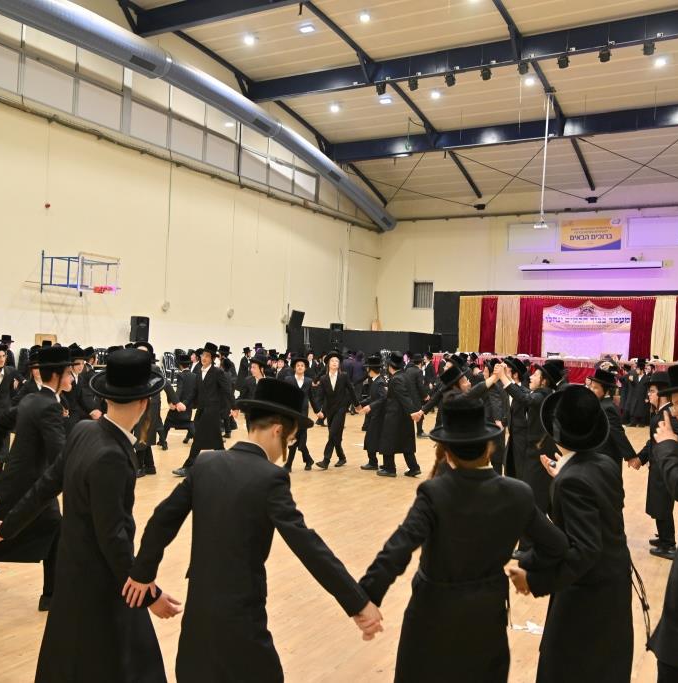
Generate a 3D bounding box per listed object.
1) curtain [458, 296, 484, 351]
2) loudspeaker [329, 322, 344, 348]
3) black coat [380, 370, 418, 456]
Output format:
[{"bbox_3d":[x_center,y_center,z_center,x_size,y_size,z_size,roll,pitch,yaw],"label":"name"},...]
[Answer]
[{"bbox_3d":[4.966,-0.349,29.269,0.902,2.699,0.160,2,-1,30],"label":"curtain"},{"bbox_3d":[-0.056,-0.140,21.500,0.400,0.700,0.380,2,-1,-3],"label":"loudspeaker"},{"bbox_3d":[0.848,1.017,10.850,0.430,1.210,0.520,2,-1,30],"label":"black coat"}]

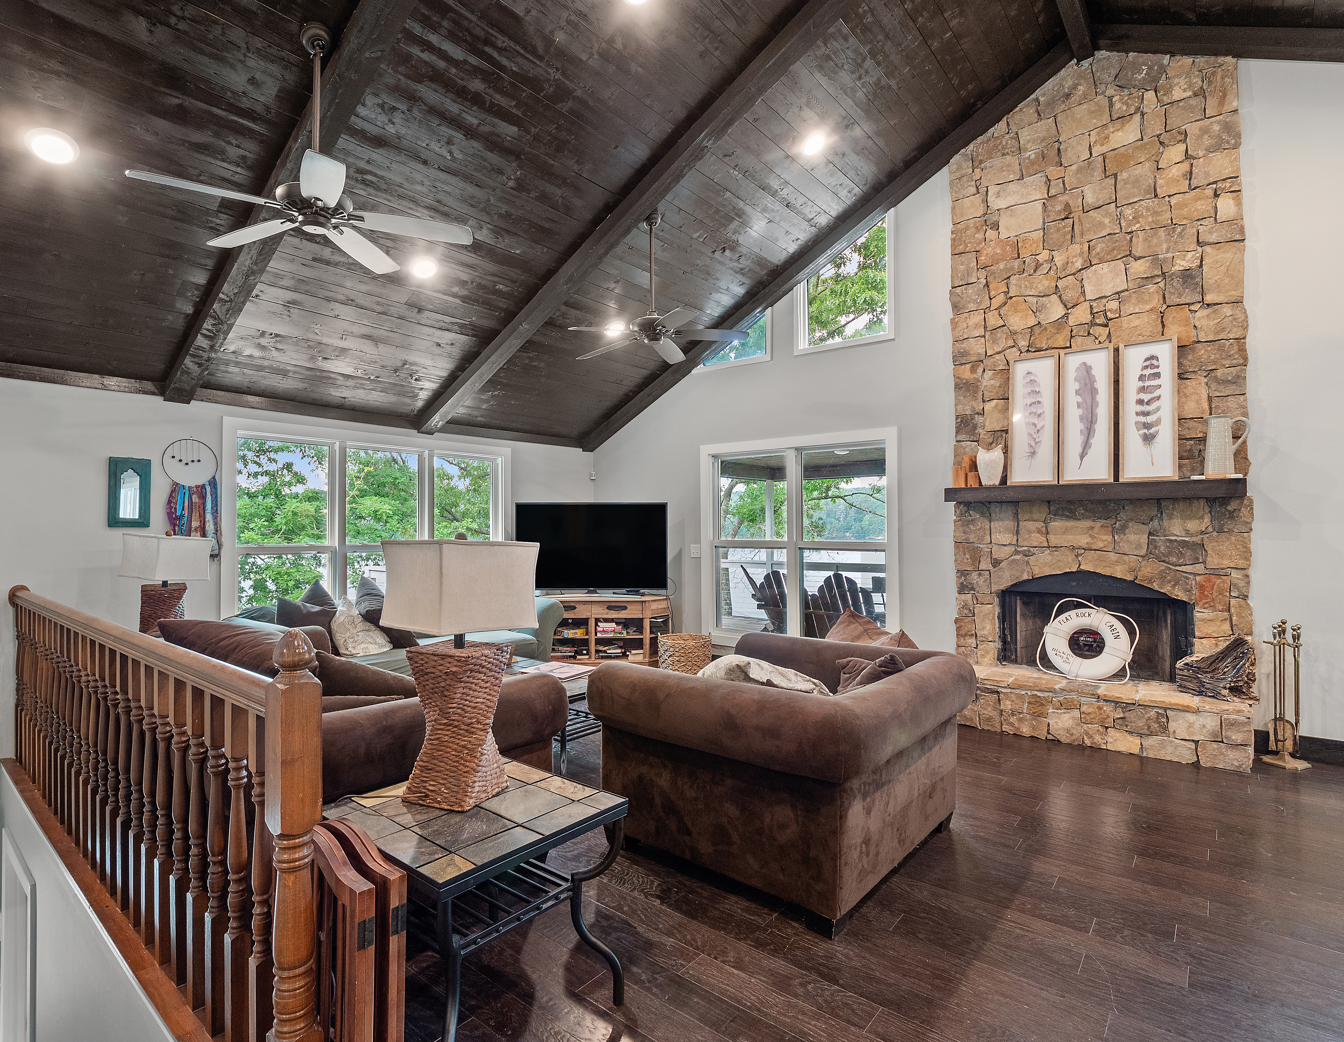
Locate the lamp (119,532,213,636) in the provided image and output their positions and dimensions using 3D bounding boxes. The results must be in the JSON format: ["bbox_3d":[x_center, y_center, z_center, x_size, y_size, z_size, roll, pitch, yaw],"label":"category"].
[{"bbox_3d":[-3.067,0.456,3.913,0.340,0.790,0.340,0,0,20],"label":"lamp"}]

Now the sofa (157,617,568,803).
[{"bbox_3d":[-1.665,0.980,2.916,2.330,0.880,1.240,0,0,38],"label":"sofa"}]

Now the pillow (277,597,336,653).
[{"bbox_3d":[-2.529,0.741,4.483,0.160,0.430,0.430,-16,-10,37],"label":"pillow"}]

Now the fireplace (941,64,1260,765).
[{"bbox_3d":[2.698,-0.843,4.239,1.670,4.500,0.450,0,0,38],"label":"fireplace"}]

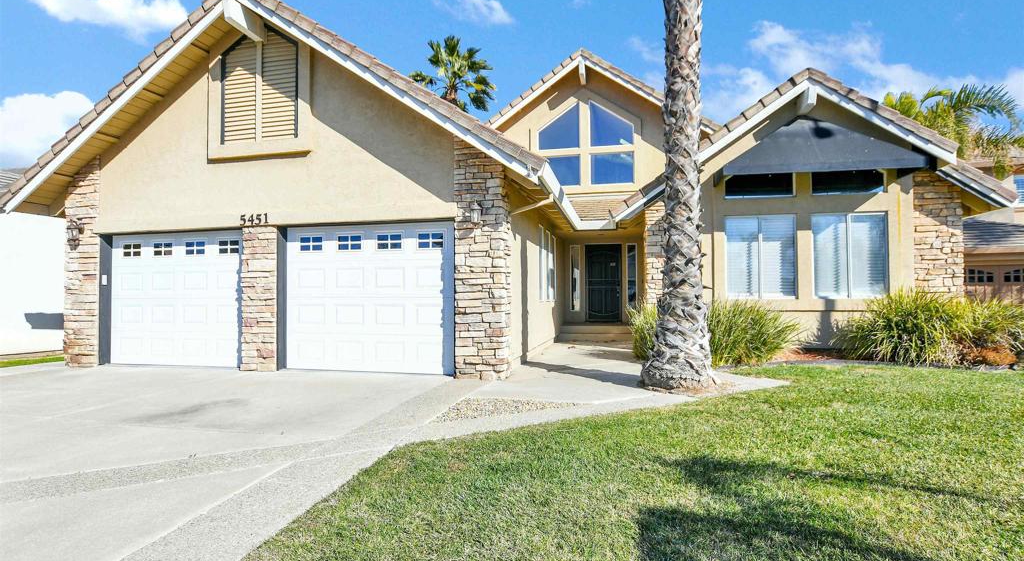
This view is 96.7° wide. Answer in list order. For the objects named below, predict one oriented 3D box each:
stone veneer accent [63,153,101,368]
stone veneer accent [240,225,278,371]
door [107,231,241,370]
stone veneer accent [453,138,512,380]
[{"bbox_3d":[-7.032,-0.302,7.622,0.720,3.460,0.300,-1,-1,13],"label":"stone veneer accent"},{"bbox_3d":[-3.716,0.273,6.835,0.620,2.135,0.240,-1,-1,13],"label":"stone veneer accent"},{"bbox_3d":[-5.354,0.287,7.345,2.763,2.125,0.080,-1,-1,13],"label":"door"},{"bbox_3d":[-0.396,-0.370,6.136,0.720,3.350,0.300,-1,-1,13],"label":"stone veneer accent"}]

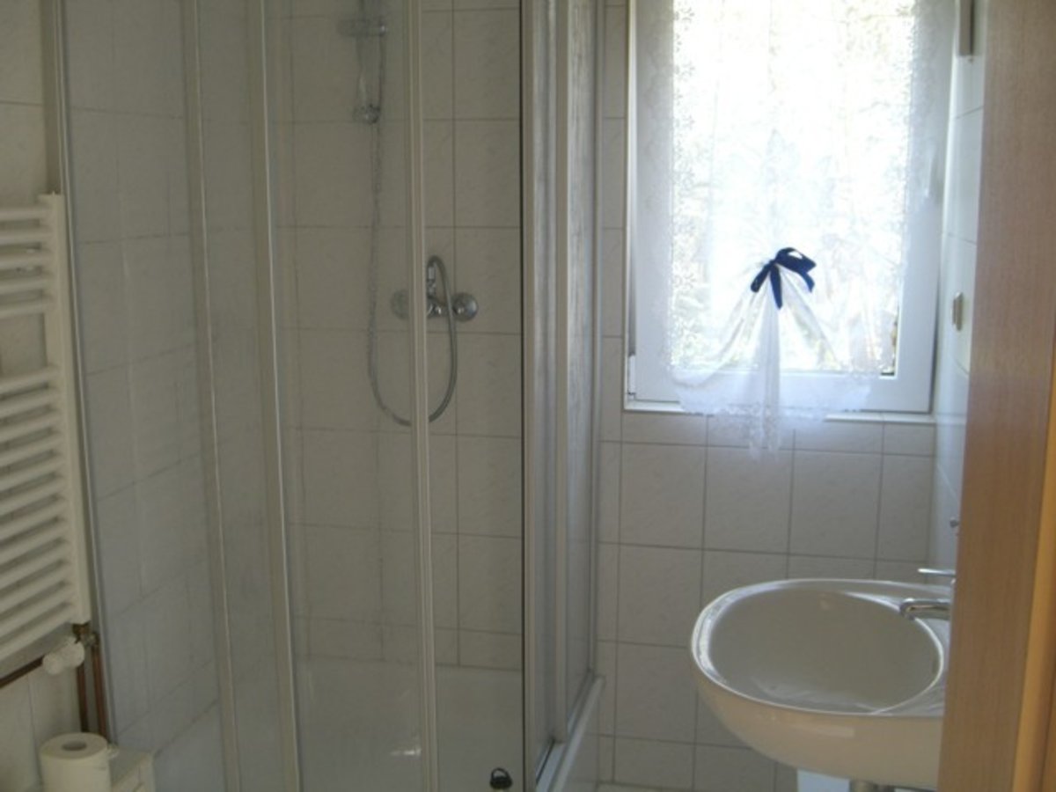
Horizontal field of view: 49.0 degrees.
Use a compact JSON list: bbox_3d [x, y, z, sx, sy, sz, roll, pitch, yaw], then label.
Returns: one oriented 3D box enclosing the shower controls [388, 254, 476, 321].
[{"bbox_3d":[-0.226,-0.252,2.725,0.220,0.158,0.115,2,10,11],"label":"shower controls"}]

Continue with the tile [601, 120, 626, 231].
[{"bbox_3d":[0.122,-0.506,2.667,0.200,0.250,0.010,2,10,11],"label":"tile"}]

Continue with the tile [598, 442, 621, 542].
[{"bbox_3d":[0.122,0.230,2.800,0.200,0.250,0.010,2,10,11],"label":"tile"}]

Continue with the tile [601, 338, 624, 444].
[{"bbox_3d":[0.122,-0.015,2.756,0.200,0.250,0.010,2,10,11],"label":"tile"}]

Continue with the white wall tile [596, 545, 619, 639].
[{"bbox_3d":[0.122,0.475,2.845,0.200,0.250,0.010,2,10,11],"label":"white wall tile"}]

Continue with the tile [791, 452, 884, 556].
[{"bbox_3d":[0.710,0.250,2.680,0.198,0.247,0.012,2,10,11],"label":"tile"}]

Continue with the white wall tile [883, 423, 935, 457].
[{"bbox_3d":[0.865,0.097,2.623,0.112,0.069,0.012,2,10,11],"label":"white wall tile"}]

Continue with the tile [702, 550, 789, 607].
[{"bbox_3d":[0.514,0.490,2.766,0.200,0.250,0.010,2,10,11],"label":"tile"}]

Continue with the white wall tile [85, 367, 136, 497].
[{"bbox_3d":[-0.822,0.068,2.234,0.012,0.247,0.198,2,10,11],"label":"white wall tile"}]

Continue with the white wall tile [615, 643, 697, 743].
[{"bbox_3d":[0.317,0.727,2.841,0.198,0.247,0.012,2,10,11],"label":"white wall tile"}]

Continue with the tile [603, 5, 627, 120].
[{"bbox_3d":[0.124,-0.755,2.633,0.198,0.247,0.012,2,10,11],"label":"tile"}]

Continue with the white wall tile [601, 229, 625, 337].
[{"bbox_3d":[0.123,-0.263,2.715,0.198,0.247,0.012,2,10,11],"label":"white wall tile"}]

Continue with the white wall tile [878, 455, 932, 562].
[{"bbox_3d":[0.864,0.255,2.650,0.112,0.247,0.012,2,10,11],"label":"white wall tile"}]

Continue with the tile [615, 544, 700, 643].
[{"bbox_3d":[0.318,0.481,2.800,0.198,0.247,0.012,2,10,11],"label":"tile"}]

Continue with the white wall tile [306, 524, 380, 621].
[{"bbox_3d":[-0.466,0.453,2.963,0.200,0.250,0.010,2,10,11],"label":"white wall tile"}]

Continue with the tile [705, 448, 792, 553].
[{"bbox_3d":[0.514,0.245,2.721,0.200,0.250,0.010,2,10,11],"label":"tile"}]

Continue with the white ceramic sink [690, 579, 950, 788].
[{"bbox_3d":[0.505,0.480,1.850,0.478,0.200,0.547,2,10,11],"label":"white ceramic sink"}]

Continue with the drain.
[{"bbox_3d":[-0.060,0.883,2.674,0.057,0.040,0.057,0,10,0],"label":"drain"}]

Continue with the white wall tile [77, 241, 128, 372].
[{"bbox_3d":[-0.827,-0.172,2.217,0.010,0.250,0.200,2,10,11],"label":"white wall tile"}]

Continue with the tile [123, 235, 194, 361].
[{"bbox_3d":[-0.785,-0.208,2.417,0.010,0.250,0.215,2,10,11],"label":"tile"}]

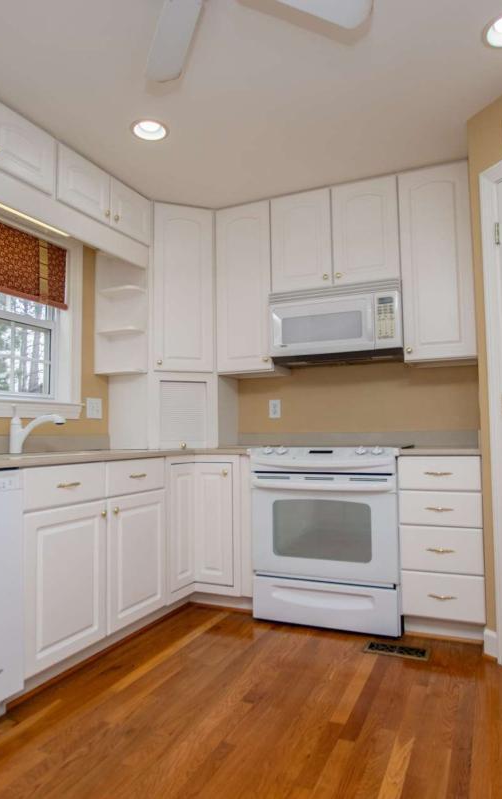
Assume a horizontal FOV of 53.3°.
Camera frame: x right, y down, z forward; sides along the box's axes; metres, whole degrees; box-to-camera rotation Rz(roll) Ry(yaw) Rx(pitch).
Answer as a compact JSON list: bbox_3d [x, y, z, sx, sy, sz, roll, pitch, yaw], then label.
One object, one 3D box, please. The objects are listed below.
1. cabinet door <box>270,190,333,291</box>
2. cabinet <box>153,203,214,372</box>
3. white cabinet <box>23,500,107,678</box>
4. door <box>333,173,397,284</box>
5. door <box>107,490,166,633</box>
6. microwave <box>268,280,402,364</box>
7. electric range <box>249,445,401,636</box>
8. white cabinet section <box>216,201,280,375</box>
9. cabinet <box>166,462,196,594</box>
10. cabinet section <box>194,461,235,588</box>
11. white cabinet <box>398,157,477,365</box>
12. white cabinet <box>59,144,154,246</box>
[{"bbox_3d":[0.307,-0.955,3.043,0.375,0.580,0.022,-2,-4,21],"label":"cabinet door"},{"bbox_3d":[-0.423,-0.698,3.155,0.370,1.052,0.022,1,-4,-20],"label":"cabinet"},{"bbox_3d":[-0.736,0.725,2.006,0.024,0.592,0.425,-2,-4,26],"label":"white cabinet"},{"bbox_3d":[0.665,-0.970,2.909,0.373,0.590,0.022,-2,-4,21],"label":"door"},{"bbox_3d":[-0.546,0.748,2.394,0.024,0.592,0.422,-2,-4,26],"label":"door"},{"bbox_3d":[0.538,-0.425,3.004,0.764,0.397,0.382,-2,-4,26],"label":"microwave"},{"bbox_3d":[0.479,0.708,2.770,0.761,0.925,0.683,-2,-4,26],"label":"electric range"},{"bbox_3d":[-0.041,-0.698,3.159,0.362,1.058,0.022,-2,-4,21],"label":"white cabinet section"},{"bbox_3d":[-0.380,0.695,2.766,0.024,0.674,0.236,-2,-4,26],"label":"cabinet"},{"bbox_3d":[-0.204,0.693,2.813,0.232,0.672,0.022,-2,-4,21],"label":"cabinet section"},{"bbox_3d":[1.055,-0.720,2.802,0.358,1.056,0.327,-2,-4,26],"label":"white cabinet"},{"bbox_3d":[-0.919,-1.080,2.814,0.327,0.292,0.740,-2,-4,26],"label":"white cabinet"}]

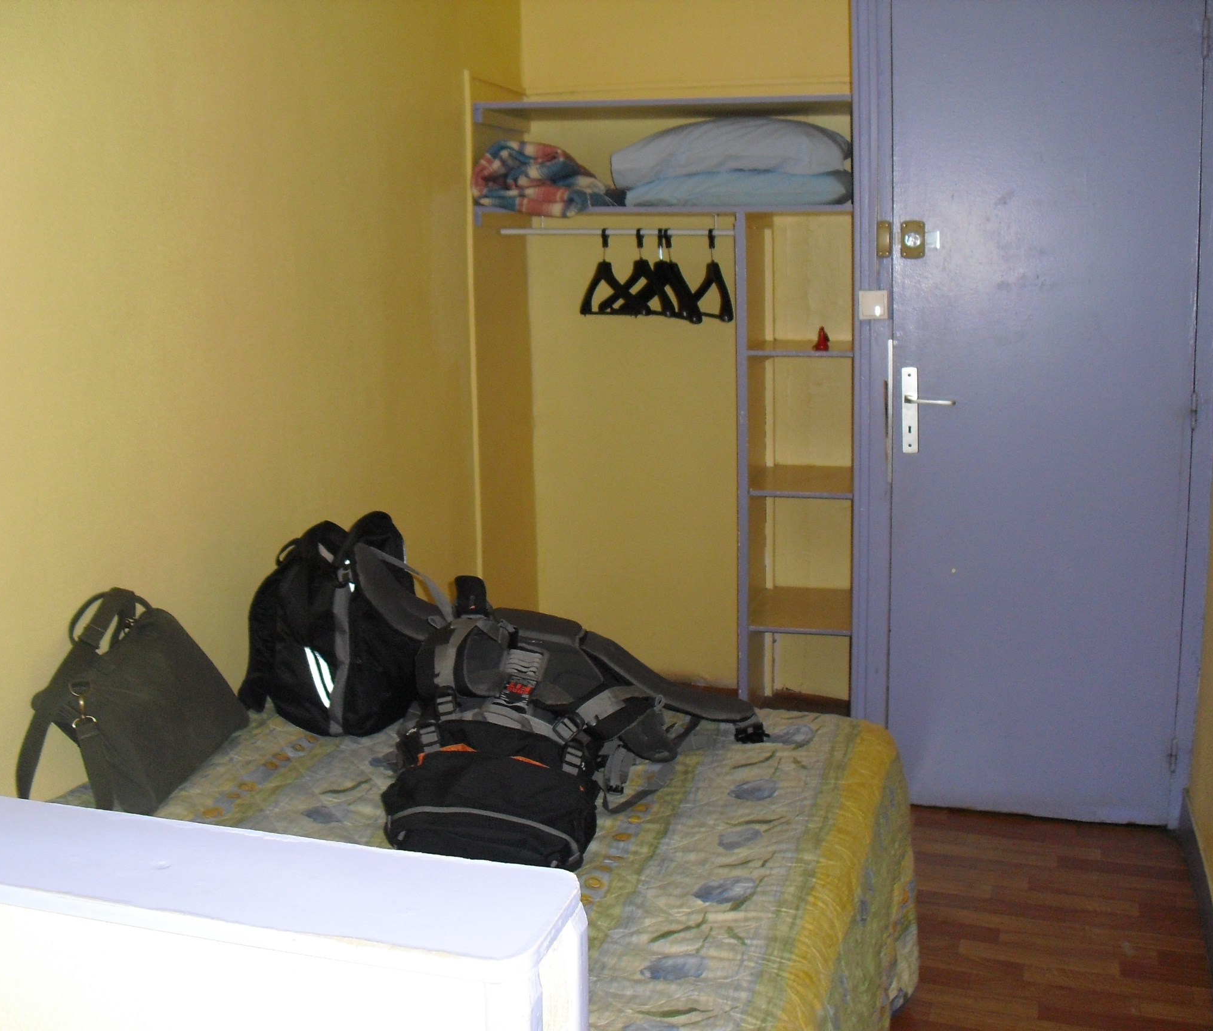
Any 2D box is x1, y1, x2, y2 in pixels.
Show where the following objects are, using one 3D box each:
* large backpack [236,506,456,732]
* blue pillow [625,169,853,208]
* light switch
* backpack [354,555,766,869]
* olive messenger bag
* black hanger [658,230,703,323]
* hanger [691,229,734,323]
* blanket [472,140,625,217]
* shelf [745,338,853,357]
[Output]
[{"bbox_3d":[-0.501,0.195,2.803,0.290,0.410,0.230,-10,14,-42],"label":"large backpack"},{"bbox_3d":[0.401,-0.881,3.910,0.600,0.110,0.500,1,8,12],"label":"blue pillow"},{"bbox_3d":[0.685,-0.538,3.663,0.076,0.077,0.025,2,11,17],"label":"light switch"},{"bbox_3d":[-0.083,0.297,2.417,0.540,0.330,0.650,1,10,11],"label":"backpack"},{"bbox_3d":[-0.797,0.302,2.510,0.120,0.310,0.400,-19,12,15],"label":"olive messenger bag"},{"bbox_3d":[0.187,-0.683,4.045,0.045,0.250,0.420,-4,11,-18],"label":"black hanger"},{"bbox_3d":[0.300,-0.676,4.011,0.045,0.250,0.420,-2,10,-6],"label":"hanger"},{"bbox_3d":[-0.135,-0.948,4.021,0.405,0.212,0.360,2,11,17],"label":"blanket"},{"bbox_3d":[0.582,-0.464,3.979,0.291,0.017,0.470,2,11,17],"label":"shelf"}]

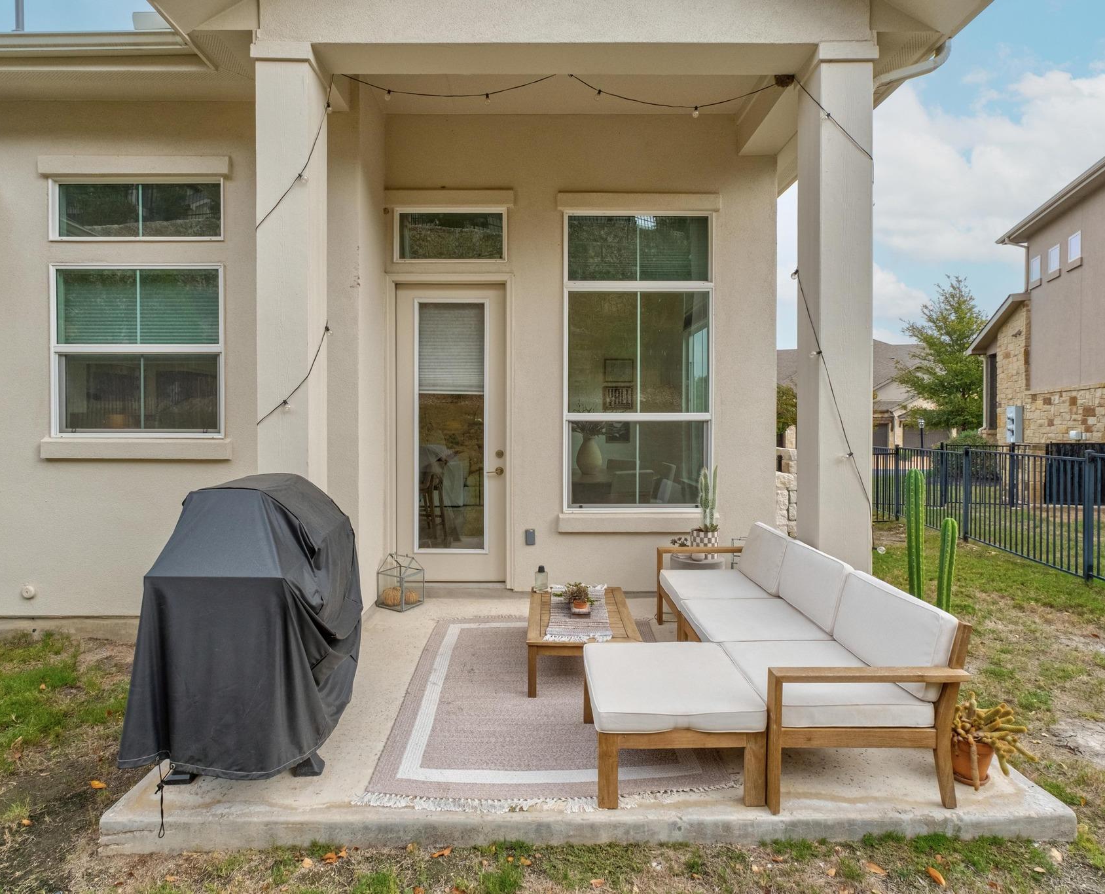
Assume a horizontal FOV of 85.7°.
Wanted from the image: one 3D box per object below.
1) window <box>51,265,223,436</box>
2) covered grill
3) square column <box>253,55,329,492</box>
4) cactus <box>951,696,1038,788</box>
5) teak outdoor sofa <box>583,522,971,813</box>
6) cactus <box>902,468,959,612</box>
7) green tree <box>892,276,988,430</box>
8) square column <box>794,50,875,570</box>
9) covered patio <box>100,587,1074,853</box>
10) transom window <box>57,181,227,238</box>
[{"bbox_3d":[-2.893,-0.670,4.150,1.190,1.200,0.100,0,1,0],"label":"window"},{"bbox_3d":[-1.370,0.740,2.850,0.710,1.150,1.000,0,2,0],"label":"covered grill"},{"bbox_3d":[-1.565,-0.510,3.600,0.320,3.600,0.320,0,1,0],"label":"square column"},{"bbox_3d":[1.780,1.180,2.450,0.340,0.320,0.300,0,1,0],"label":"cactus"},{"bbox_3d":[0.850,0.950,3.280,1.380,0.710,2.200,0,2,0],"label":"teak outdoor sofa"},{"bbox_3d":[1.845,0.750,2.910,0.310,1.240,0.300,0,3,0],"label":"cactus"},{"bbox_3d":[12.600,-2.450,19.000,3.800,6.000,3.800,0,3,0],"label":"green tree"},{"bbox_3d":[1.690,-0.460,3.560,0.320,3.630,0.330,0,2,0],"label":"square column"},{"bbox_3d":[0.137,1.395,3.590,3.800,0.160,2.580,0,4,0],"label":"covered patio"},{"bbox_3d":[-2.895,-1.652,4.150,1.190,0.435,0.090,0,1,0],"label":"transom window"}]

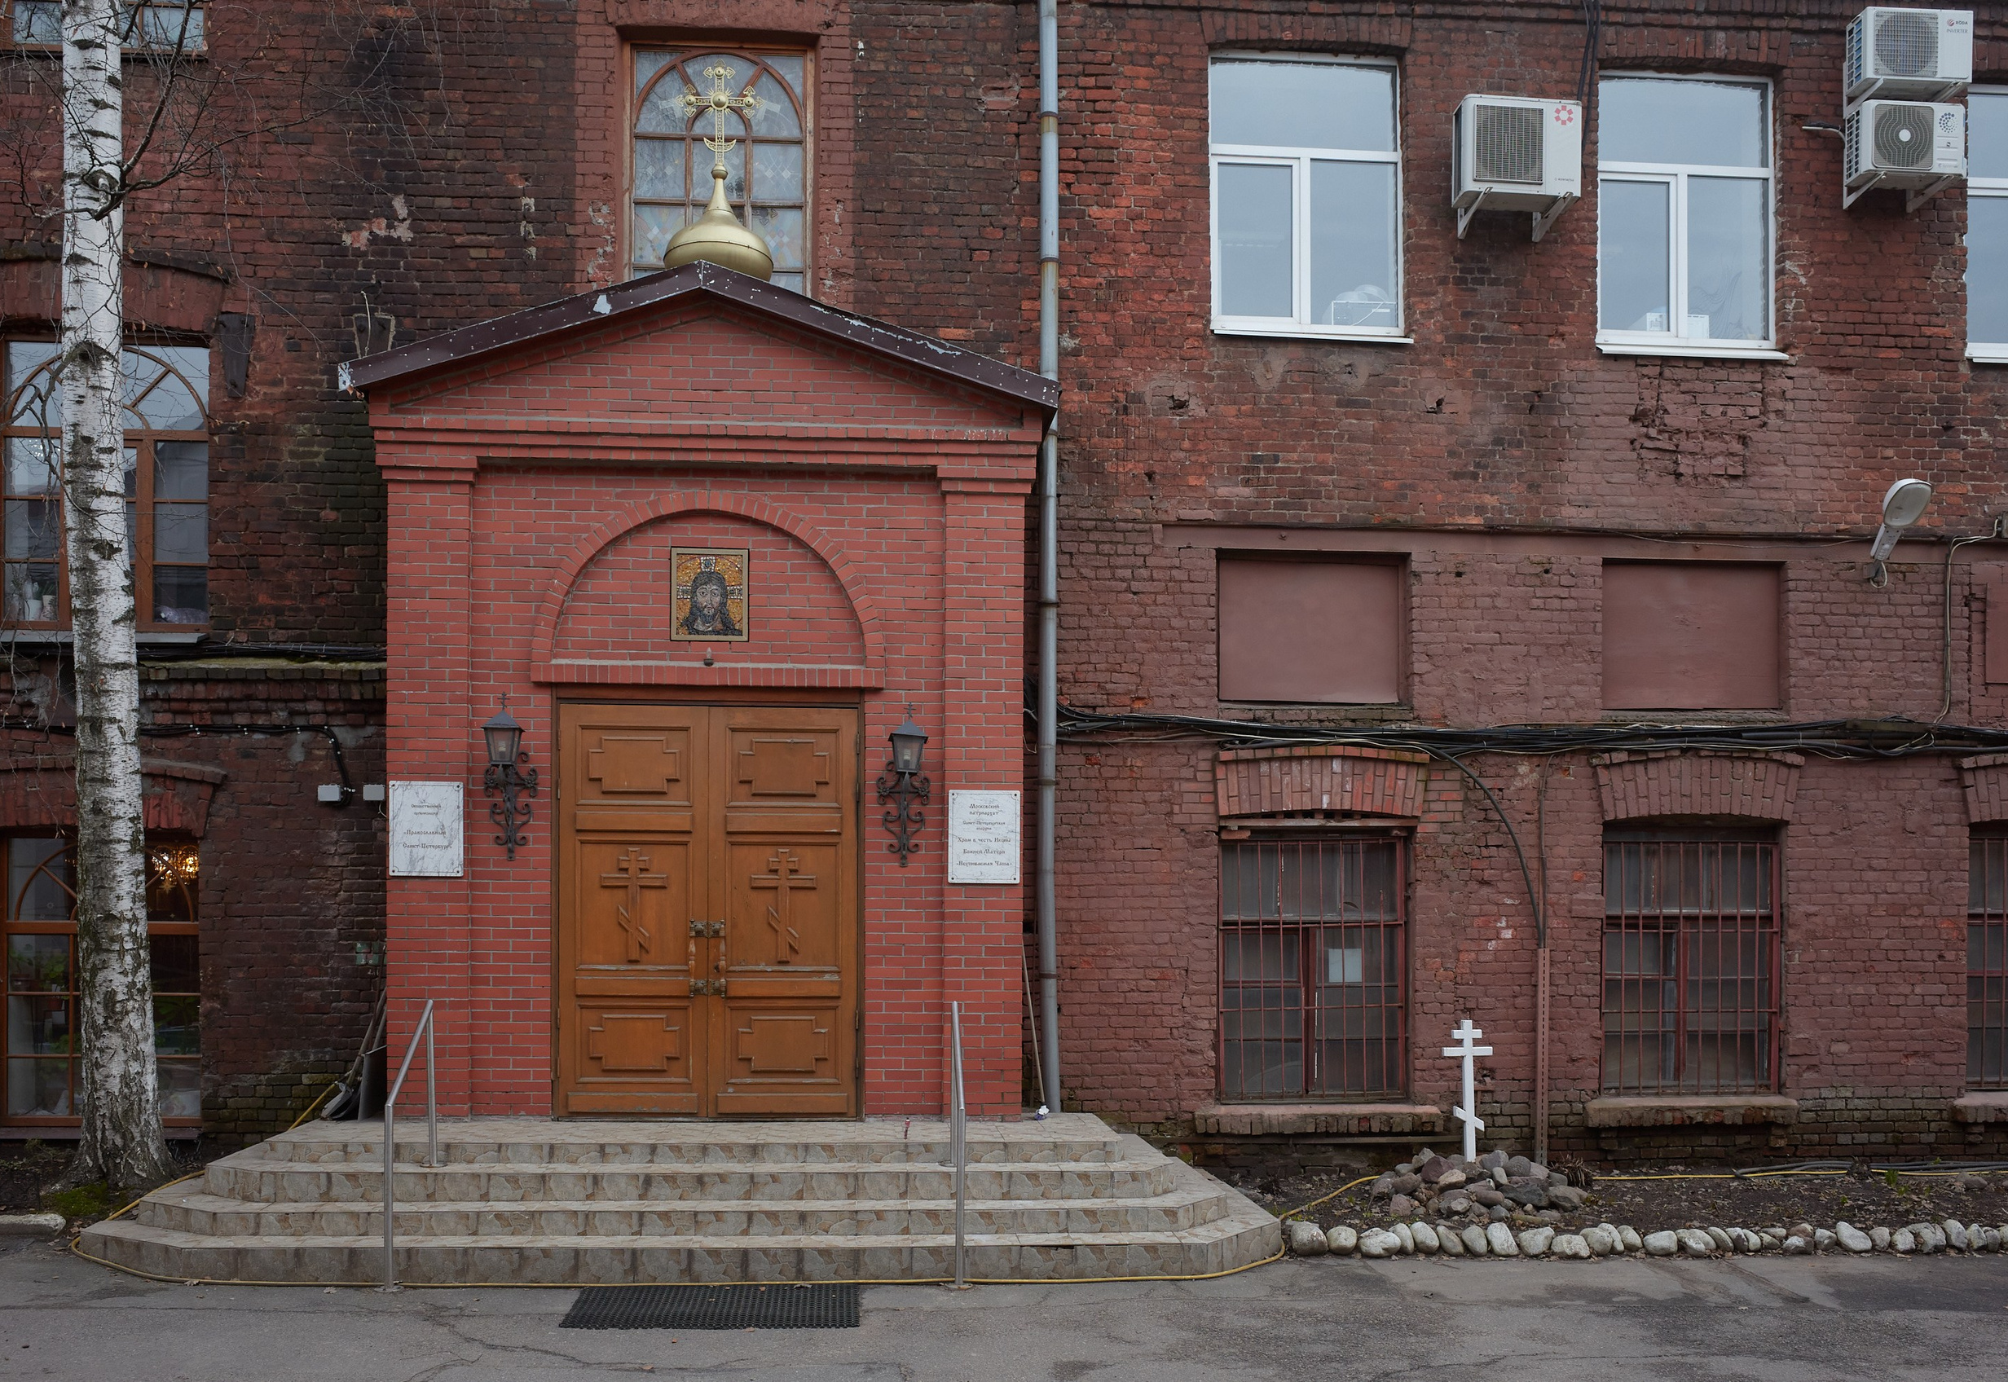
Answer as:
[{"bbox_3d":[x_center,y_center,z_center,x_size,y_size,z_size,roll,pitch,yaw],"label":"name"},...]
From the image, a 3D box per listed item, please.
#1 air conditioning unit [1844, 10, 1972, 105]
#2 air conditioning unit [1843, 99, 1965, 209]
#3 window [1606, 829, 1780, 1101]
[{"bbox_3d":[6.608,-4.663,11.800,0.800,0.530,0.290,0,-1,-4],"label":"air conditioning unit"},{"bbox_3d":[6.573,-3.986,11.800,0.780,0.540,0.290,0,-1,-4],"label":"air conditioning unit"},{"bbox_3d":[5.097,2.017,12.030,1.360,1.970,0.120,0,-1,-4],"label":"window"}]

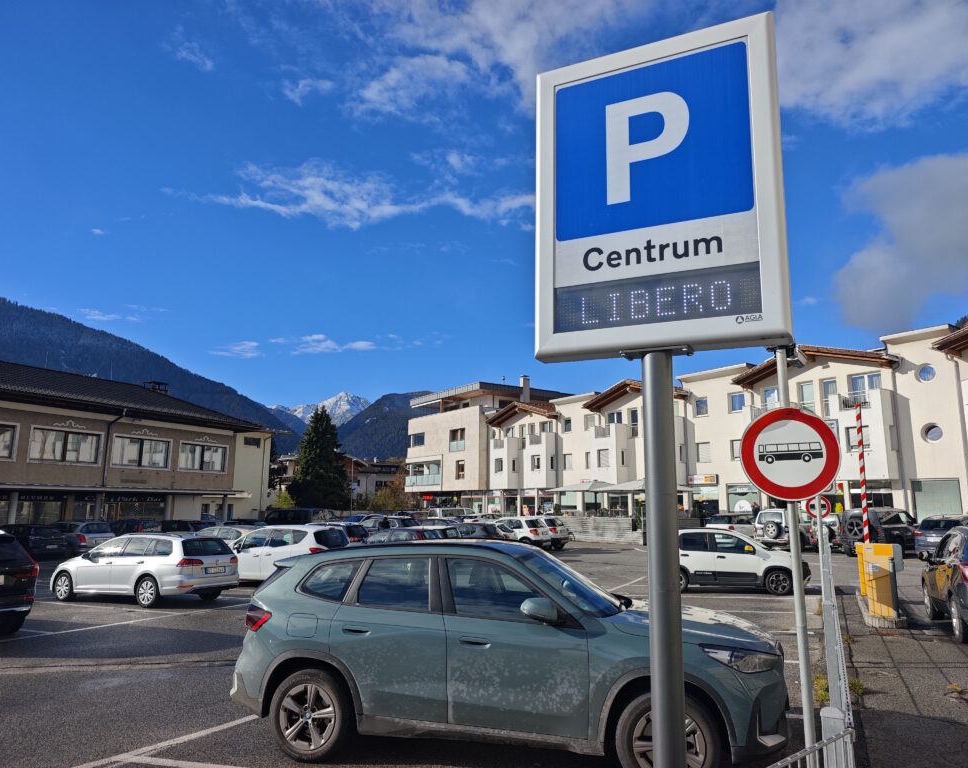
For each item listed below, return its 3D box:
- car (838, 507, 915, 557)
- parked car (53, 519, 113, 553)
[{"bbox_3d":[18.447,6.697,30.723,4.700,1.970,1.990,7,-12,-31],"label":"car"},{"bbox_3d":[-19.525,7.267,32.075,4.300,1.530,1.780,-5,-12,29],"label":"parked car"}]

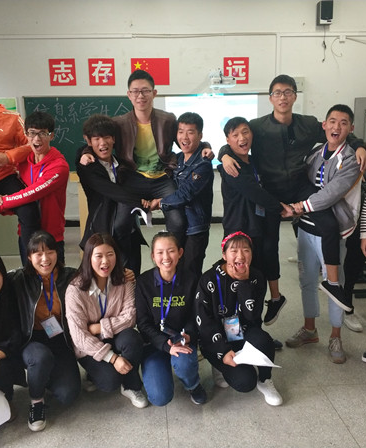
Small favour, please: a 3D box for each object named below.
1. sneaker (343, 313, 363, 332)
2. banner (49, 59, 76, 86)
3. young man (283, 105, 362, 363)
[{"bbox_3d":[1.378,0.769,3.791,0.100,0.110,0.280,-3,12,-8],"label":"sneaker"},{"bbox_3d":[-1.855,-2.345,7.250,0.400,0.400,0.010,-1,12,-2],"label":"banner"},{"bbox_3d":[0.985,0.068,3.248,0.520,1.720,0.460,8,15,35],"label":"young man"}]

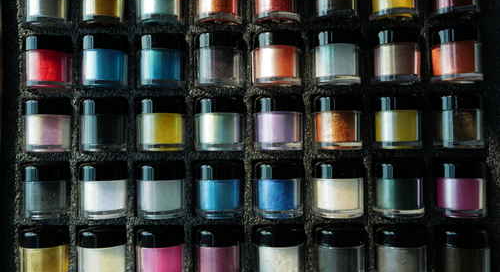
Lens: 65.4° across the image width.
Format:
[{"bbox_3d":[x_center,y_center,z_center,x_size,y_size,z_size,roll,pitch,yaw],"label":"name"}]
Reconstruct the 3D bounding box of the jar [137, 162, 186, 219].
[{"bbox_3d":[-0.062,0.037,0.274,0.034,0.034,0.036,0,87,2],"label":"jar"}]

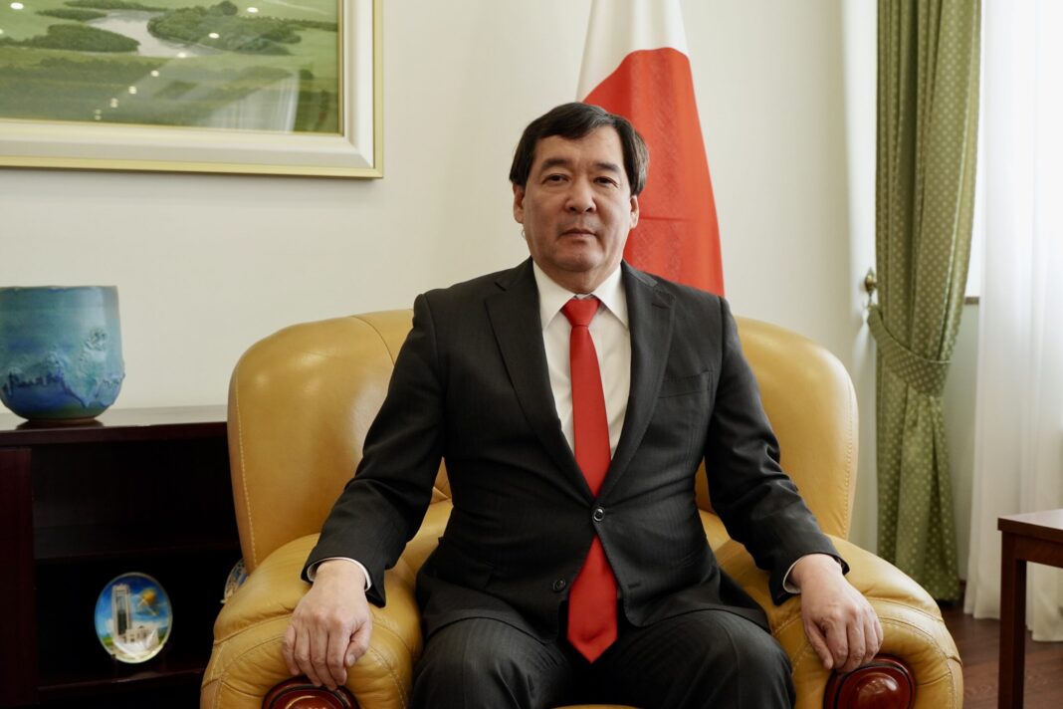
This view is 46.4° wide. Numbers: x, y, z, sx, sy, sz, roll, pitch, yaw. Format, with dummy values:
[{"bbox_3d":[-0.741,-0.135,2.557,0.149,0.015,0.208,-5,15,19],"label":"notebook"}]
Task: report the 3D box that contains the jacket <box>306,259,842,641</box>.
[{"bbox_3d":[0.042,0.118,1.720,0.660,0.540,0.500,0,3,-7],"label":"jacket"}]

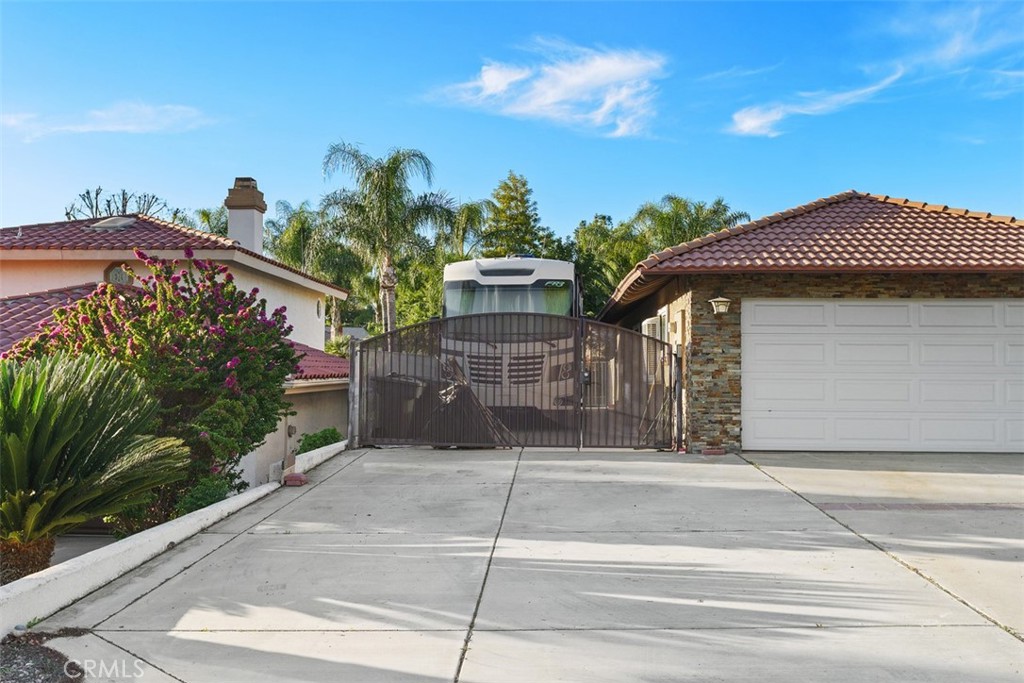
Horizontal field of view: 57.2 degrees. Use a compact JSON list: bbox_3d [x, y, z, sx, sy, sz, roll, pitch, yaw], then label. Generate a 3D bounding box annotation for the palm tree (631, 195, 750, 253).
[{"bbox_3d":[5.150,-1.250,27.000,3.700,5.700,3.700,0,0,0],"label":"palm tree"}]

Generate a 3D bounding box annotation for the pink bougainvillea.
[{"bbox_3d":[-3.420,0.580,9.000,2.850,2.800,2.500,0,0,0],"label":"pink bougainvillea"}]

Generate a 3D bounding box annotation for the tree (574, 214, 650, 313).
[{"bbox_3d":[2.750,-0.900,26.000,2.600,5.000,2.600,0,0,0],"label":"tree"}]

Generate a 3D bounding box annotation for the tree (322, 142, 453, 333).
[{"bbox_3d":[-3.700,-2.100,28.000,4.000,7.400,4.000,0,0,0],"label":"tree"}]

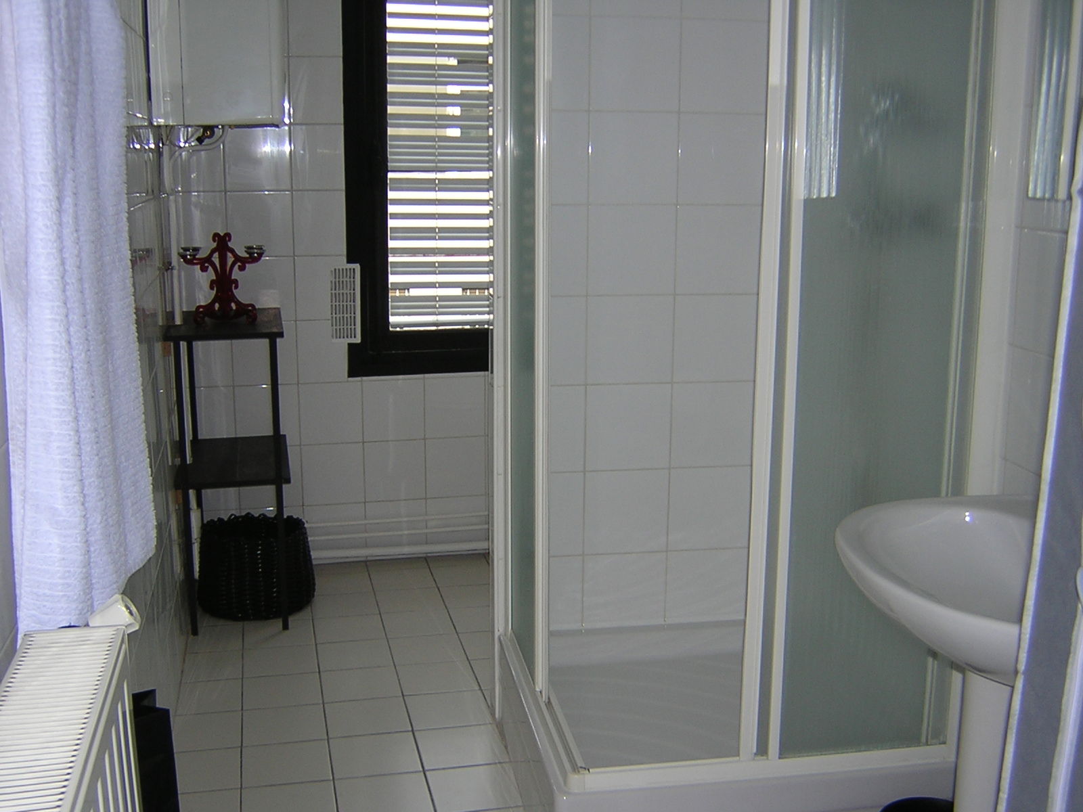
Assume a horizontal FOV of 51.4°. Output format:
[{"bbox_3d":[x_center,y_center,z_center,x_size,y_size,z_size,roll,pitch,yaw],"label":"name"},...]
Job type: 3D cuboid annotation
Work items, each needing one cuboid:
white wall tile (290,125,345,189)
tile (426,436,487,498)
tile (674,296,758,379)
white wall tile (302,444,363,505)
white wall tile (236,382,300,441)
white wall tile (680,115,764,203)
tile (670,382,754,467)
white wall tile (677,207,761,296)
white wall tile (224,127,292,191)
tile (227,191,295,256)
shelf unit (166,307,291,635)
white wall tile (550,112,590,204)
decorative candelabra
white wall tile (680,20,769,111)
[{"bbox_3d":[-0.678,-0.757,3.423,0.168,0.200,0.010,-3,12,-14],"label":"white wall tile"},{"bbox_3d":[-0.281,0.203,3.712,0.200,0.200,0.010,-2,12,-13],"label":"tile"},{"bbox_3d":[0.400,-0.156,2.593,0.200,0.200,0.010,-2,10,-13],"label":"tile"},{"bbox_3d":[-0.668,0.219,3.619,0.200,0.200,0.010,-2,12,-13],"label":"white wall tile"},{"bbox_3d":[-0.858,0.032,3.533,0.200,0.200,0.010,-2,12,-13],"label":"white wall tile"},{"bbox_3d":[0.393,-0.543,2.486,0.200,0.200,0.010,-2,12,-13],"label":"white wall tile"},{"bbox_3d":[0.399,0.041,2.627,0.200,0.200,0.010,-2,10,-13],"label":"tile"},{"bbox_3d":[0.401,-0.353,2.558,0.200,0.200,0.010,-2,10,-13],"label":"white wall tile"},{"bbox_3d":[-0.865,-0.758,3.438,0.200,0.200,0.010,-2,10,-13],"label":"white wall tile"},{"bbox_3d":[-0.855,-0.553,3.419,0.200,0.200,0.010,-3,12,-14],"label":"tile"},{"bbox_3d":[-0.887,0.168,3.270,0.310,0.840,0.520,-2,12,-13],"label":"shelf unit"},{"bbox_3d":[0.003,-0.536,2.424,0.200,0.200,0.010,-1,12,-9],"label":"white wall tile"},{"bbox_3d":[-0.891,-0.362,3.169,0.235,0.247,0.220,-2,12,-13],"label":"decorative candelabra"},{"bbox_3d":[0.404,-0.747,2.489,0.200,0.200,0.010,-2,10,-13],"label":"white wall tile"}]

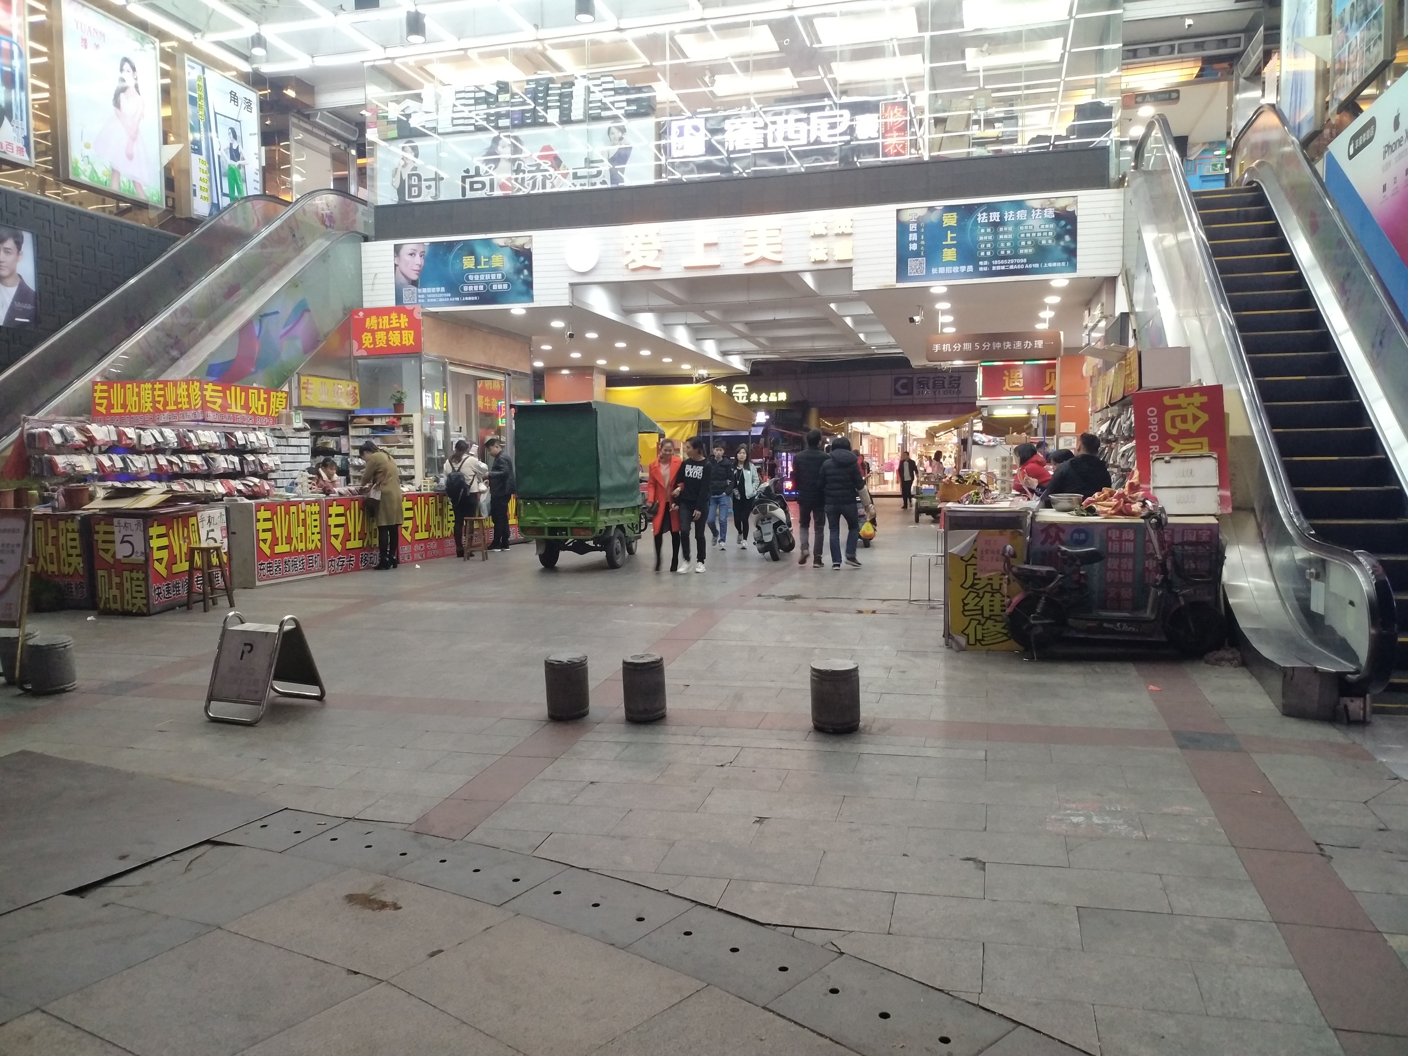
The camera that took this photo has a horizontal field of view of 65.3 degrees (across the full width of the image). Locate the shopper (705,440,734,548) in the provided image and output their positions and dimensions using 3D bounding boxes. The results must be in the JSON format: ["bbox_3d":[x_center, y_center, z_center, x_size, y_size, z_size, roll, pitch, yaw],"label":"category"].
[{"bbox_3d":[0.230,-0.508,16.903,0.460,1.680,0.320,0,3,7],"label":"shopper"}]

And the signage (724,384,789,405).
[{"bbox_3d":[1.873,-5.211,43.000,2.900,0.820,0.200,0,3,15],"label":"signage"}]

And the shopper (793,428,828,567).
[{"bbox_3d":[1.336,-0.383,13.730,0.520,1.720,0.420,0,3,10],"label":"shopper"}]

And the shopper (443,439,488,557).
[{"bbox_3d":[-3.399,-0.417,15.689,0.480,1.645,0.460,0,4,14],"label":"shopper"}]

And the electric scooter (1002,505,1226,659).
[{"bbox_3d":[2.792,0.355,7.560,1.460,1.040,0.580,0,3,11],"label":"electric scooter"}]

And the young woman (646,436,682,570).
[{"bbox_3d":[-0.493,-0.279,13.514,0.460,1.610,0.360,-1,4,2],"label":"young woman"}]

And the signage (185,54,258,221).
[{"bbox_3d":[-6.574,-5.175,15.125,0.150,2.070,1.440,0,3,15],"label":"signage"}]

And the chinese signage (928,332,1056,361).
[{"bbox_3d":[4.199,-2.622,15.919,1.865,0.381,0.100,0,4,15],"label":"chinese signage"}]

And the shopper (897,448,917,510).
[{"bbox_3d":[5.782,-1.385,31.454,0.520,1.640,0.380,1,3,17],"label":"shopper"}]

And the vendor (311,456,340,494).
[{"bbox_3d":[-5.046,-0.212,14.641,0.440,1.470,0.440,1,4,27],"label":"vendor"}]

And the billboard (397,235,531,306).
[{"bbox_3d":[-3.372,-3.568,15.338,2.109,0.906,0.060,0,4,15],"label":"billboard"}]

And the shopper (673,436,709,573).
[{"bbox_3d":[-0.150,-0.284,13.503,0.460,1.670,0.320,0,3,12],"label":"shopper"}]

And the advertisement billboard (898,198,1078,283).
[{"bbox_3d":[3.810,-3.881,14.860,2.370,1.000,0.060,0,3,14],"label":"advertisement billboard"}]

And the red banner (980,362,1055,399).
[{"bbox_3d":[6.486,-2.945,21.949,1.900,0.750,0.150,0,3,15],"label":"red banner"}]

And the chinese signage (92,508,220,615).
[{"bbox_3d":[-5.235,0.297,10.702,0.540,0.920,1.150,0,3,15],"label":"chinese signage"}]

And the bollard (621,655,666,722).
[{"bbox_3d":[-0.355,0.960,6.609,0.255,0.375,0.255,-3,5,0],"label":"bollard"}]

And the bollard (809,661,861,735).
[{"bbox_3d":[0.757,0.967,6.308,0.280,0.375,0.280,-1,5,15],"label":"bollard"}]

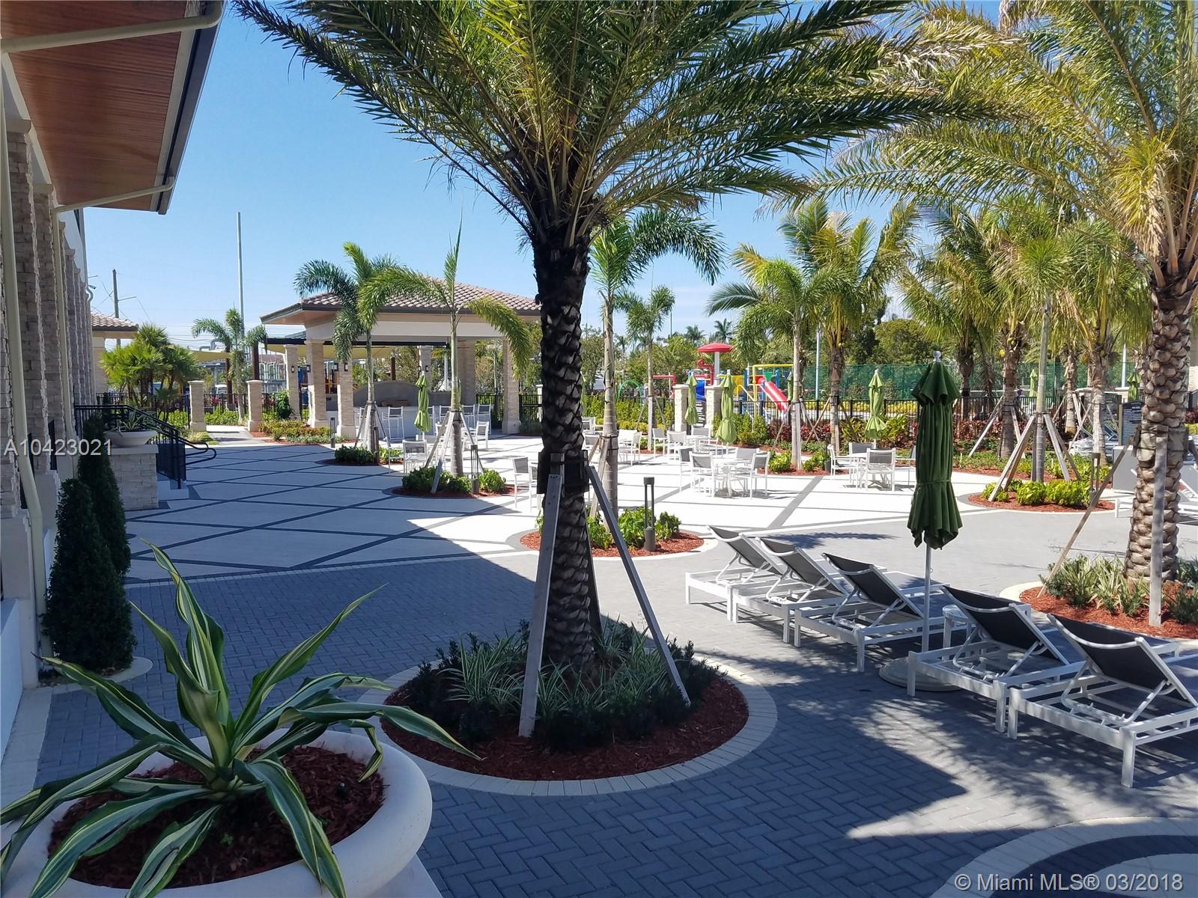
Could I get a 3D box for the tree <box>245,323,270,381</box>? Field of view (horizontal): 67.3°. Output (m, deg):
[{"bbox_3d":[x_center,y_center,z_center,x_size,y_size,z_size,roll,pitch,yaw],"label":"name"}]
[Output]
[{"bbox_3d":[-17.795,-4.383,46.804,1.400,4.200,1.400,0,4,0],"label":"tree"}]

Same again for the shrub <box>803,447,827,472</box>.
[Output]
[{"bbox_3d":[5.799,0.252,24.167,0.680,0.580,0.620,1,4,14],"label":"shrub"}]

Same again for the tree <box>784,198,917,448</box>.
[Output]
[{"bbox_3d":[7.652,-3.761,27.500,4.100,7.900,4.100,0,4,0],"label":"tree"}]

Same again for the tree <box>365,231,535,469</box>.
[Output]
[{"bbox_3d":[-3.134,-1.958,19.207,3.500,5.485,3.000,0,4,0],"label":"tree"}]

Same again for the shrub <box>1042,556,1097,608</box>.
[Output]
[{"bbox_3d":[5.096,1.409,9.733,0.540,0.460,0.500,2,5,28],"label":"shrub"}]

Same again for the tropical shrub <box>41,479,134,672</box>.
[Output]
[{"bbox_3d":[-4.226,0.999,7.430,0.690,1.504,0.690,0,4,0],"label":"tropical shrub"}]

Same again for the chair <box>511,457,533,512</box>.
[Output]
[{"bbox_3d":[-1.171,0.661,16.815,0.620,0.900,0.580,3,5,33],"label":"chair"}]

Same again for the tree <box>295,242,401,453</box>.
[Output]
[{"bbox_3d":[-7.095,-2.768,25.564,2.900,6.101,2.900,0,4,0],"label":"tree"}]

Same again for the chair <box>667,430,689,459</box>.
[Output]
[{"bbox_3d":[2.391,-0.099,27.200,0.570,0.870,0.620,1,5,20],"label":"chair"}]

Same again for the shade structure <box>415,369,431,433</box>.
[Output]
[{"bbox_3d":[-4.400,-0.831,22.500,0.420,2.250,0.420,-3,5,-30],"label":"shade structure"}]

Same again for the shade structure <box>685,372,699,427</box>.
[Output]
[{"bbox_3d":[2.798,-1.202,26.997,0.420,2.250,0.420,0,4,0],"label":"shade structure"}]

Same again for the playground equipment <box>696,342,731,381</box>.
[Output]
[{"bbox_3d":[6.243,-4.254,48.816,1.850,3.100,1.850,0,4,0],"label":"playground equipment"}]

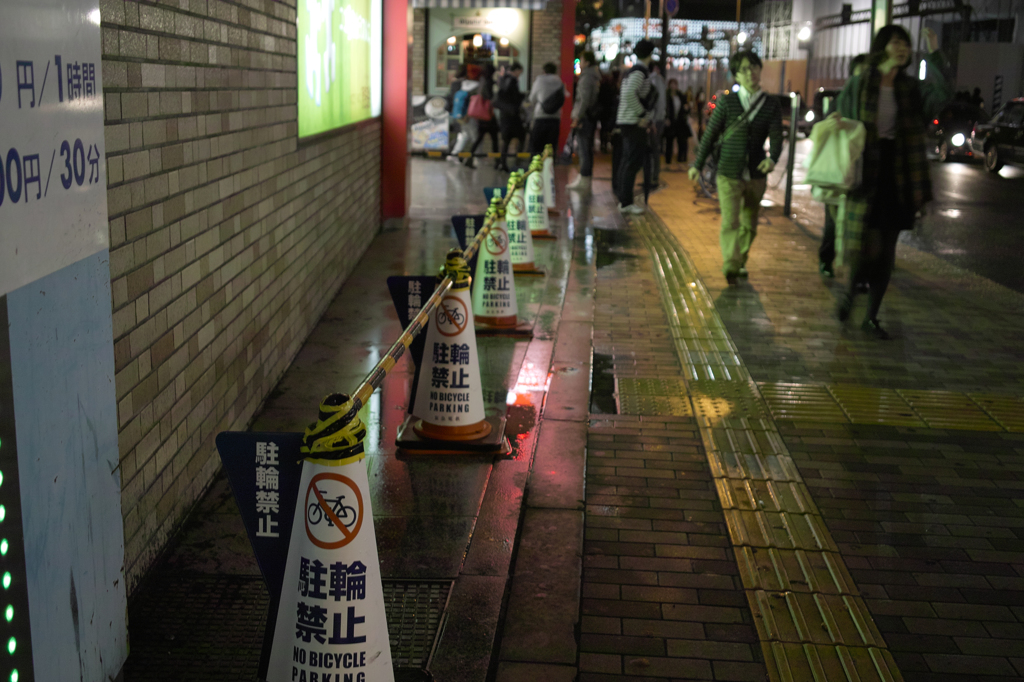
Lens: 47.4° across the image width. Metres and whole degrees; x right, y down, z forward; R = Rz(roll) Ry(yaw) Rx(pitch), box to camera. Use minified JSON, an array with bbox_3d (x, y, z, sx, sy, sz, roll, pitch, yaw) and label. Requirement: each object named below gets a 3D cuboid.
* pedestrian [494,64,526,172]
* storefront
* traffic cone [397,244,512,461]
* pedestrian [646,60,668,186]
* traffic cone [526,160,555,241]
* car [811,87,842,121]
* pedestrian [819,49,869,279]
[{"bbox_3d":[-0.015,-3.433,17.896,0.500,1.640,0.500,3,12,6],"label":"pedestrian"},{"bbox_3d":[-0.594,-4.859,22.224,2.100,2.600,0.600,1,12,-3],"label":"storefront"},{"bbox_3d":[-0.192,0.012,4.272,0.400,0.715,0.400,2,12,2],"label":"traffic cone"},{"bbox_3d":[2.021,-2.940,15.820,0.360,1.680,0.450,-4,14,-24],"label":"pedestrian"},{"bbox_3d":[0.215,-1.267,10.188,0.380,0.710,0.380,2,12,0],"label":"traffic cone"},{"bbox_3d":[10.442,-7.365,38.032,1.720,1.500,4.400,5,13,15],"label":"car"},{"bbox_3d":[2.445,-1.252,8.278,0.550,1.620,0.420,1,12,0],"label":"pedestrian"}]

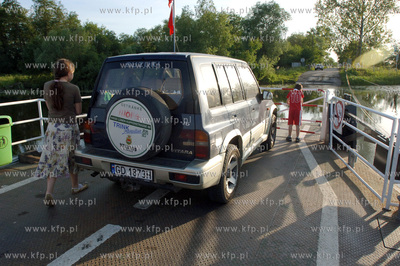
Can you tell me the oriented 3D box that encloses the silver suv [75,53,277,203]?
[{"bbox_3d":[0.118,-0.291,4.538,1.740,1.690,4.130,5,13,25],"label":"silver suv"}]

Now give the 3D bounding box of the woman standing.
[{"bbox_3d":[-1.665,-0.019,3.357,0.520,1.660,0.560,3,12,17],"label":"woman standing"}]

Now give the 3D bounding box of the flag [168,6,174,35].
[{"bbox_3d":[-0.720,-2.840,7.000,0.150,0.670,0.100,-2,12,-6],"label":"flag"}]

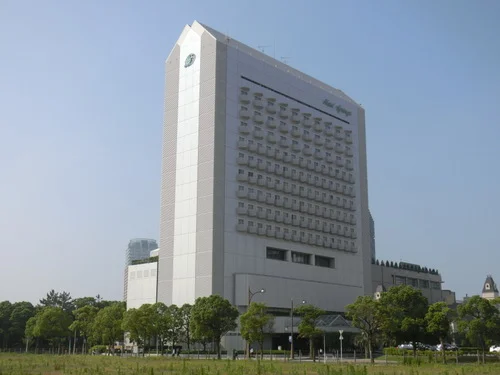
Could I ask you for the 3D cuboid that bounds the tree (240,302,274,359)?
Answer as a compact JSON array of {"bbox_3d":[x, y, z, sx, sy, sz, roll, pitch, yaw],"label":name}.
[{"bbox_3d":[0.892,17.070,77.154,4.046,6.749,4.046,0,-14,1],"label":"tree"}]

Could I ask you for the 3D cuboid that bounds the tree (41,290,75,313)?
[{"bbox_3d":[-42.096,29.554,143.077,8.155,13.862,8.155,4,-14,-16],"label":"tree"}]

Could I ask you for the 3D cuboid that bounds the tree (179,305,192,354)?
[{"bbox_3d":[-10.538,23.811,108.977,3.160,8.270,3.160,1,-14,-5],"label":"tree"}]

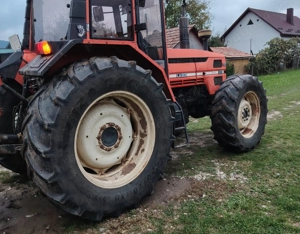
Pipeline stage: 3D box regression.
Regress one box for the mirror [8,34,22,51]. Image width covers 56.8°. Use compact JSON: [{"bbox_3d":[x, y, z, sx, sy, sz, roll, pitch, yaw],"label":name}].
[{"bbox_3d":[-1.992,-1.094,4.100,0.155,0.230,0.050,-14,9,5],"label":"mirror"}]

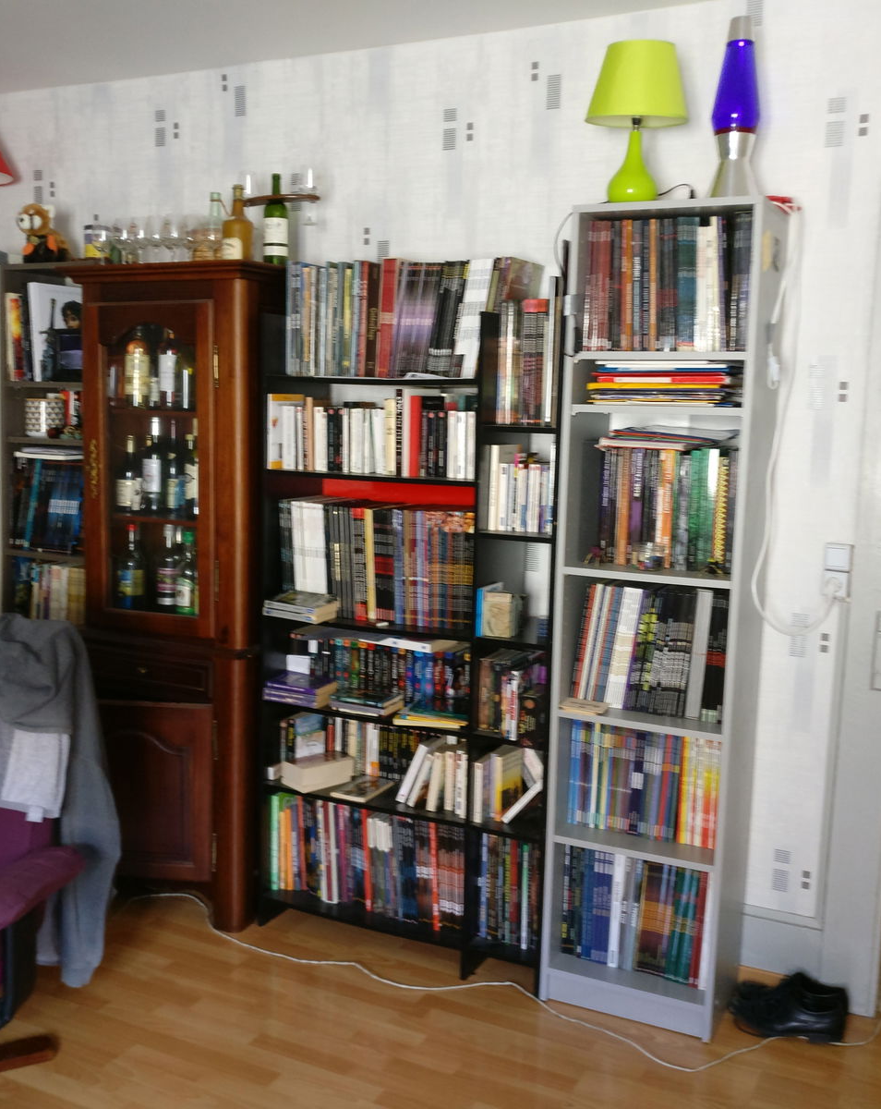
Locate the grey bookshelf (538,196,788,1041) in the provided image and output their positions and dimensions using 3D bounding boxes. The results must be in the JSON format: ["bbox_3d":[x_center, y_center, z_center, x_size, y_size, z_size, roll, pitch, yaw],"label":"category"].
[{"bbox_3d":[0.562,0.166,3.038,0.453,2.016,0.305,5,8,27],"label":"grey bookshelf"}]

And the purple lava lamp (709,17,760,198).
[{"bbox_3d":[0.709,-1.035,2.822,0.117,0.432,0.117,5,8,27],"label":"purple lava lamp"}]

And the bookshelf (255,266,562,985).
[{"bbox_3d":[-0.043,0.188,3.349,0.885,1.860,0.320,5,8,27],"label":"bookshelf"}]

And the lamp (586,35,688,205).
[{"bbox_3d":[0.480,-1.037,2.940,0.250,0.390,0.250,5,8,27],"label":"lamp"}]

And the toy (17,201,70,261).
[{"bbox_3d":[-1.331,-1.069,4.007,0.165,0.205,0.170,6,8,30],"label":"toy"}]

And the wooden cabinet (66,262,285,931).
[{"bbox_3d":[-0.730,0.118,3.613,0.665,1.892,0.480,5,8,27],"label":"wooden cabinet"}]

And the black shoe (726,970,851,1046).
[{"bbox_3d":[0.891,1.131,3.041,0.295,0.120,0.225,4,8,20],"label":"black shoe"}]

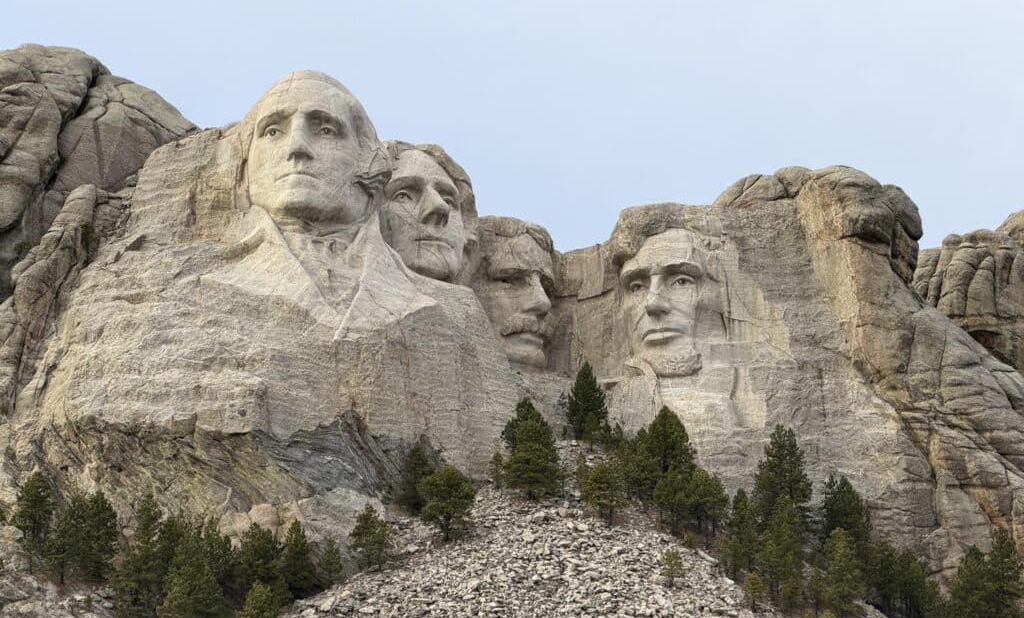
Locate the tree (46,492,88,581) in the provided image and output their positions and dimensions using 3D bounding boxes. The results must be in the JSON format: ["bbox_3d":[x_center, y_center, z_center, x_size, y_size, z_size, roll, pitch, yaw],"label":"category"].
[{"bbox_3d":[-48.384,24.872,322.000,5.007,10.214,5.007,0,-16,0],"label":"tree"}]

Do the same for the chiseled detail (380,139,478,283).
[{"bbox_3d":[-10.263,-12.005,368.000,11.500,17.000,10.000,9,-18,-29],"label":"chiseled detail"}]

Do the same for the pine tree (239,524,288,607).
[{"bbox_3d":[-26.290,27.170,314.150,5.290,8.920,5.290,0,-15,0],"label":"pine tree"}]

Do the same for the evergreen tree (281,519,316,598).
[{"bbox_3d":[-22.840,27.060,319.090,4.080,8.410,4.080,0,-15,0],"label":"evergreen tree"}]

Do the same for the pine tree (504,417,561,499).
[{"bbox_3d":[2.320,16.980,336.230,6.340,9.520,6.340,0,-15,0],"label":"pine tree"}]

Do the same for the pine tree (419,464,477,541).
[{"bbox_3d":[-7.040,21.190,324.130,6.330,8.700,6.330,0,-15,0],"label":"pine tree"}]

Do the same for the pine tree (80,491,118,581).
[{"bbox_3d":[-45.149,24.840,323.000,4.367,10.024,4.367,0,-16,0],"label":"pine tree"}]

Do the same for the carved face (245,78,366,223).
[{"bbox_3d":[-24.369,-18.954,356.000,13.500,17.300,10.000,-3,-16,12],"label":"carved face"}]

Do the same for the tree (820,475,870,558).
[{"bbox_3d":[37.430,23.580,333.270,5.610,9.840,5.610,0,-15,0],"label":"tree"}]

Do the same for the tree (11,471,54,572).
[{"bbox_3d":[-52.356,23.312,323.000,4.804,11.360,4.804,0,-16,0],"label":"tree"}]

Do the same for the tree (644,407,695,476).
[{"bbox_3d":[17.996,15.825,338.000,6.170,9.323,6.170,0,-16,0],"label":"tree"}]

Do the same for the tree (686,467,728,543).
[{"bbox_3d":[22.007,22.120,333.000,4.728,8.726,4.728,0,-16,0],"label":"tree"}]

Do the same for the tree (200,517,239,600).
[{"bbox_3d":[-31.050,26.780,315.200,4.030,9.280,4.030,0,-15,0],"label":"tree"}]

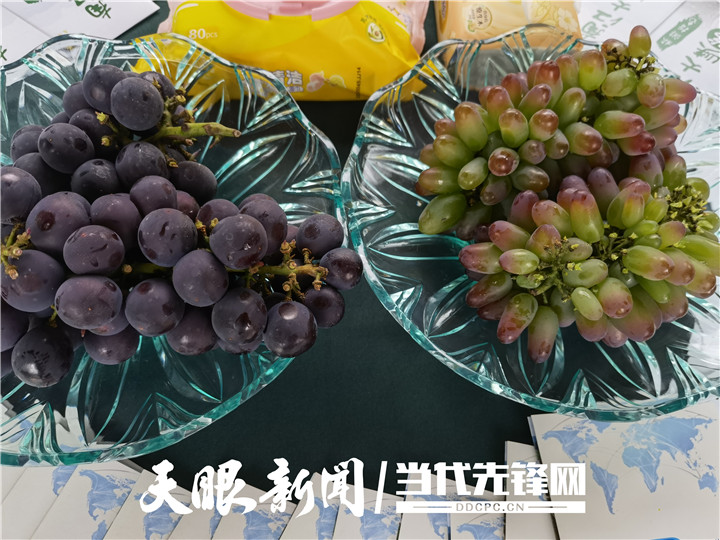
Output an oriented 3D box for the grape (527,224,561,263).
[{"bbox_3d":[0.093,-0.013,0.284,0.015,0.015,0.025,10,63,5],"label":"grape"}]

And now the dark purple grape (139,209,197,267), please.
[{"bbox_3d":[-0.093,-0.016,0.269,0.028,0.028,0.028,0,65,-4],"label":"dark purple grape"}]

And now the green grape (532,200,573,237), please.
[{"bbox_3d":[0.104,-0.028,0.304,0.026,0.015,0.015,31,90,-7],"label":"green grape"}]

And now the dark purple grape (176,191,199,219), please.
[{"bbox_3d":[-0.097,-0.029,0.296,0.026,0.026,0.026,0,65,-4],"label":"dark purple grape"}]

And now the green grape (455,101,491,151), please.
[{"bbox_3d":[0.065,-0.084,0.325,0.018,0.030,0.018,-17,25,0],"label":"green grape"}]

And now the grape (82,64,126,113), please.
[{"bbox_3d":[-0.148,-0.106,0.328,0.026,0.027,0.026,1,63,-3],"label":"grape"}]

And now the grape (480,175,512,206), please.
[{"bbox_3d":[0.083,-0.049,0.338,0.016,0.016,0.026,43,55,0],"label":"grape"}]

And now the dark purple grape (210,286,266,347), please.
[{"bbox_3d":[-0.062,0.024,0.287,0.028,0.029,0.028,1,63,-3],"label":"dark purple grape"}]

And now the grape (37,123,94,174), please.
[{"bbox_3d":[-0.164,-0.068,0.314,0.031,0.028,0.028,28,90,-15],"label":"grape"}]

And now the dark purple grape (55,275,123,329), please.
[{"bbox_3d":[-0.124,0.015,0.258,0.029,0.025,0.025,7,89,-6],"label":"dark purple grape"}]

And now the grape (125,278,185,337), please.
[{"bbox_3d":[-0.101,0.018,0.277,0.029,0.029,0.029,0,65,-3],"label":"grape"}]

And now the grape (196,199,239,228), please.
[{"bbox_3d":[-0.080,-0.028,0.315,0.025,0.025,0.025,1,63,-2],"label":"grape"}]

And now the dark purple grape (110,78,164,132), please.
[{"bbox_3d":[-0.123,-0.092,0.311,0.028,0.029,0.028,1,63,-3],"label":"dark purple grape"}]

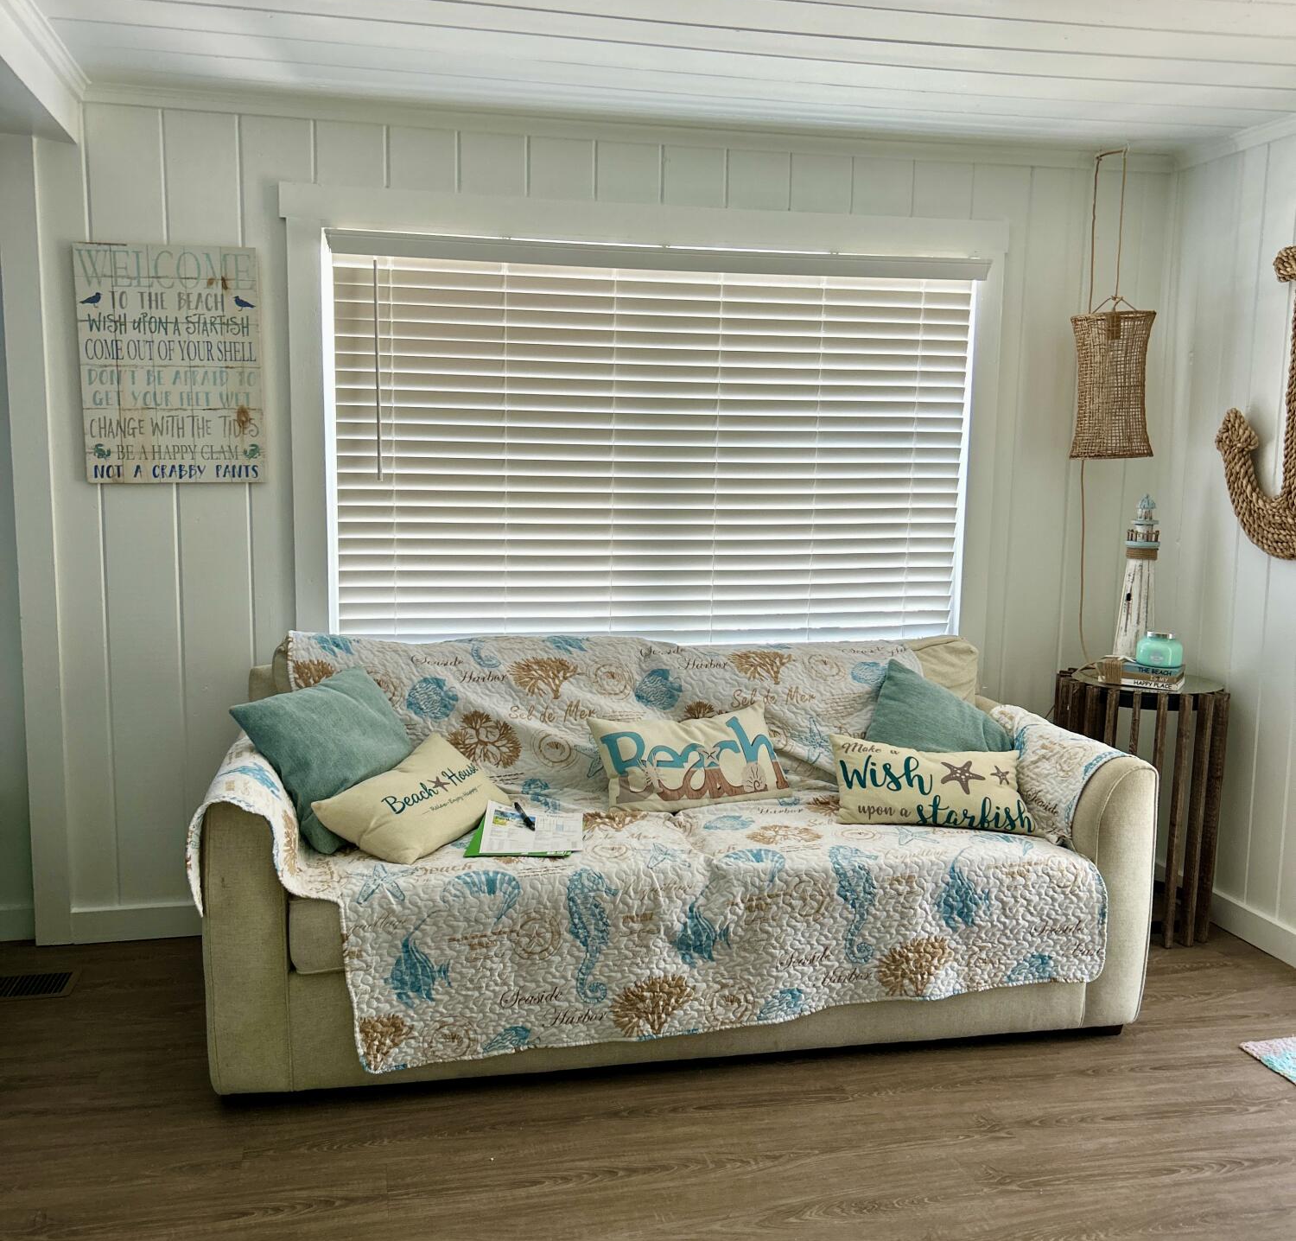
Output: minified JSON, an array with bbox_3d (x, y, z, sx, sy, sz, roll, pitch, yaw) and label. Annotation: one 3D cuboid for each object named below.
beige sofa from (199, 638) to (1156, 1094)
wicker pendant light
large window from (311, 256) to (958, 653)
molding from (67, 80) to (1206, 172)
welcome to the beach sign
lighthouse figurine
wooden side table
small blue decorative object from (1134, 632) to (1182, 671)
[{"bbox_3d":[0.042,0.454,3.137,2.133,0.790,0.837,-1,8,-10],"label":"beige sofa"},{"bbox_3d":[1.363,-0.911,3.757,0.228,0.884,0.228,-1,8,-13],"label":"wicker pendant light"},{"bbox_3d":[0.055,-0.451,3.629,1.802,1.094,0.060,-1,8,-13],"label":"large window"},{"bbox_3d":[0.102,-1.330,3.535,3.058,0.055,0.045,-1,8,-13],"label":"molding"},{"bbox_3d":[-1.219,-0.652,3.325,0.436,0.595,0.022,-1,8,-13],"label":"welcome to the beach sign"},{"bbox_3d":[1.404,-0.093,3.706,0.125,0.527,0.125,-1,8,-13],"label":"lighthouse figurine"},{"bbox_3d":[1.398,0.517,3.732,0.466,0.702,0.466,-1,8,-13],"label":"wooden side table"},{"bbox_3d":[1.410,0.079,3.584,0.120,0.088,0.120,-1,8,-13],"label":"small blue decorative object"}]

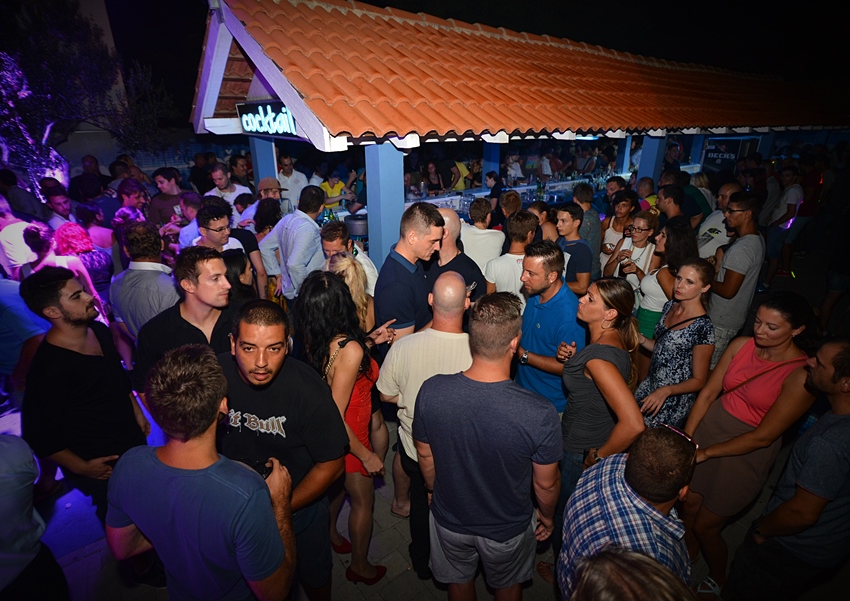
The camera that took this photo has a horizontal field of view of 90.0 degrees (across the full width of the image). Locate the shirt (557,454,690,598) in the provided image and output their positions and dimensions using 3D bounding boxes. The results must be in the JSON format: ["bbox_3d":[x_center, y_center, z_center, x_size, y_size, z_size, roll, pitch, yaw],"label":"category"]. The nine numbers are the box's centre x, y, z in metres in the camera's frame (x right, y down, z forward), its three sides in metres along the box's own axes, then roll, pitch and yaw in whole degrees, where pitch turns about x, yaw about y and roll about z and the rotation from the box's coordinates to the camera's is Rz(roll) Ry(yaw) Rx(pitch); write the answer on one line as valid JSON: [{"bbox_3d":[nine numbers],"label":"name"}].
[{"bbox_3d":[0.480,0.762,1.149,0.360,0.680,0.490,-3,23,-6],"label":"shirt"}]

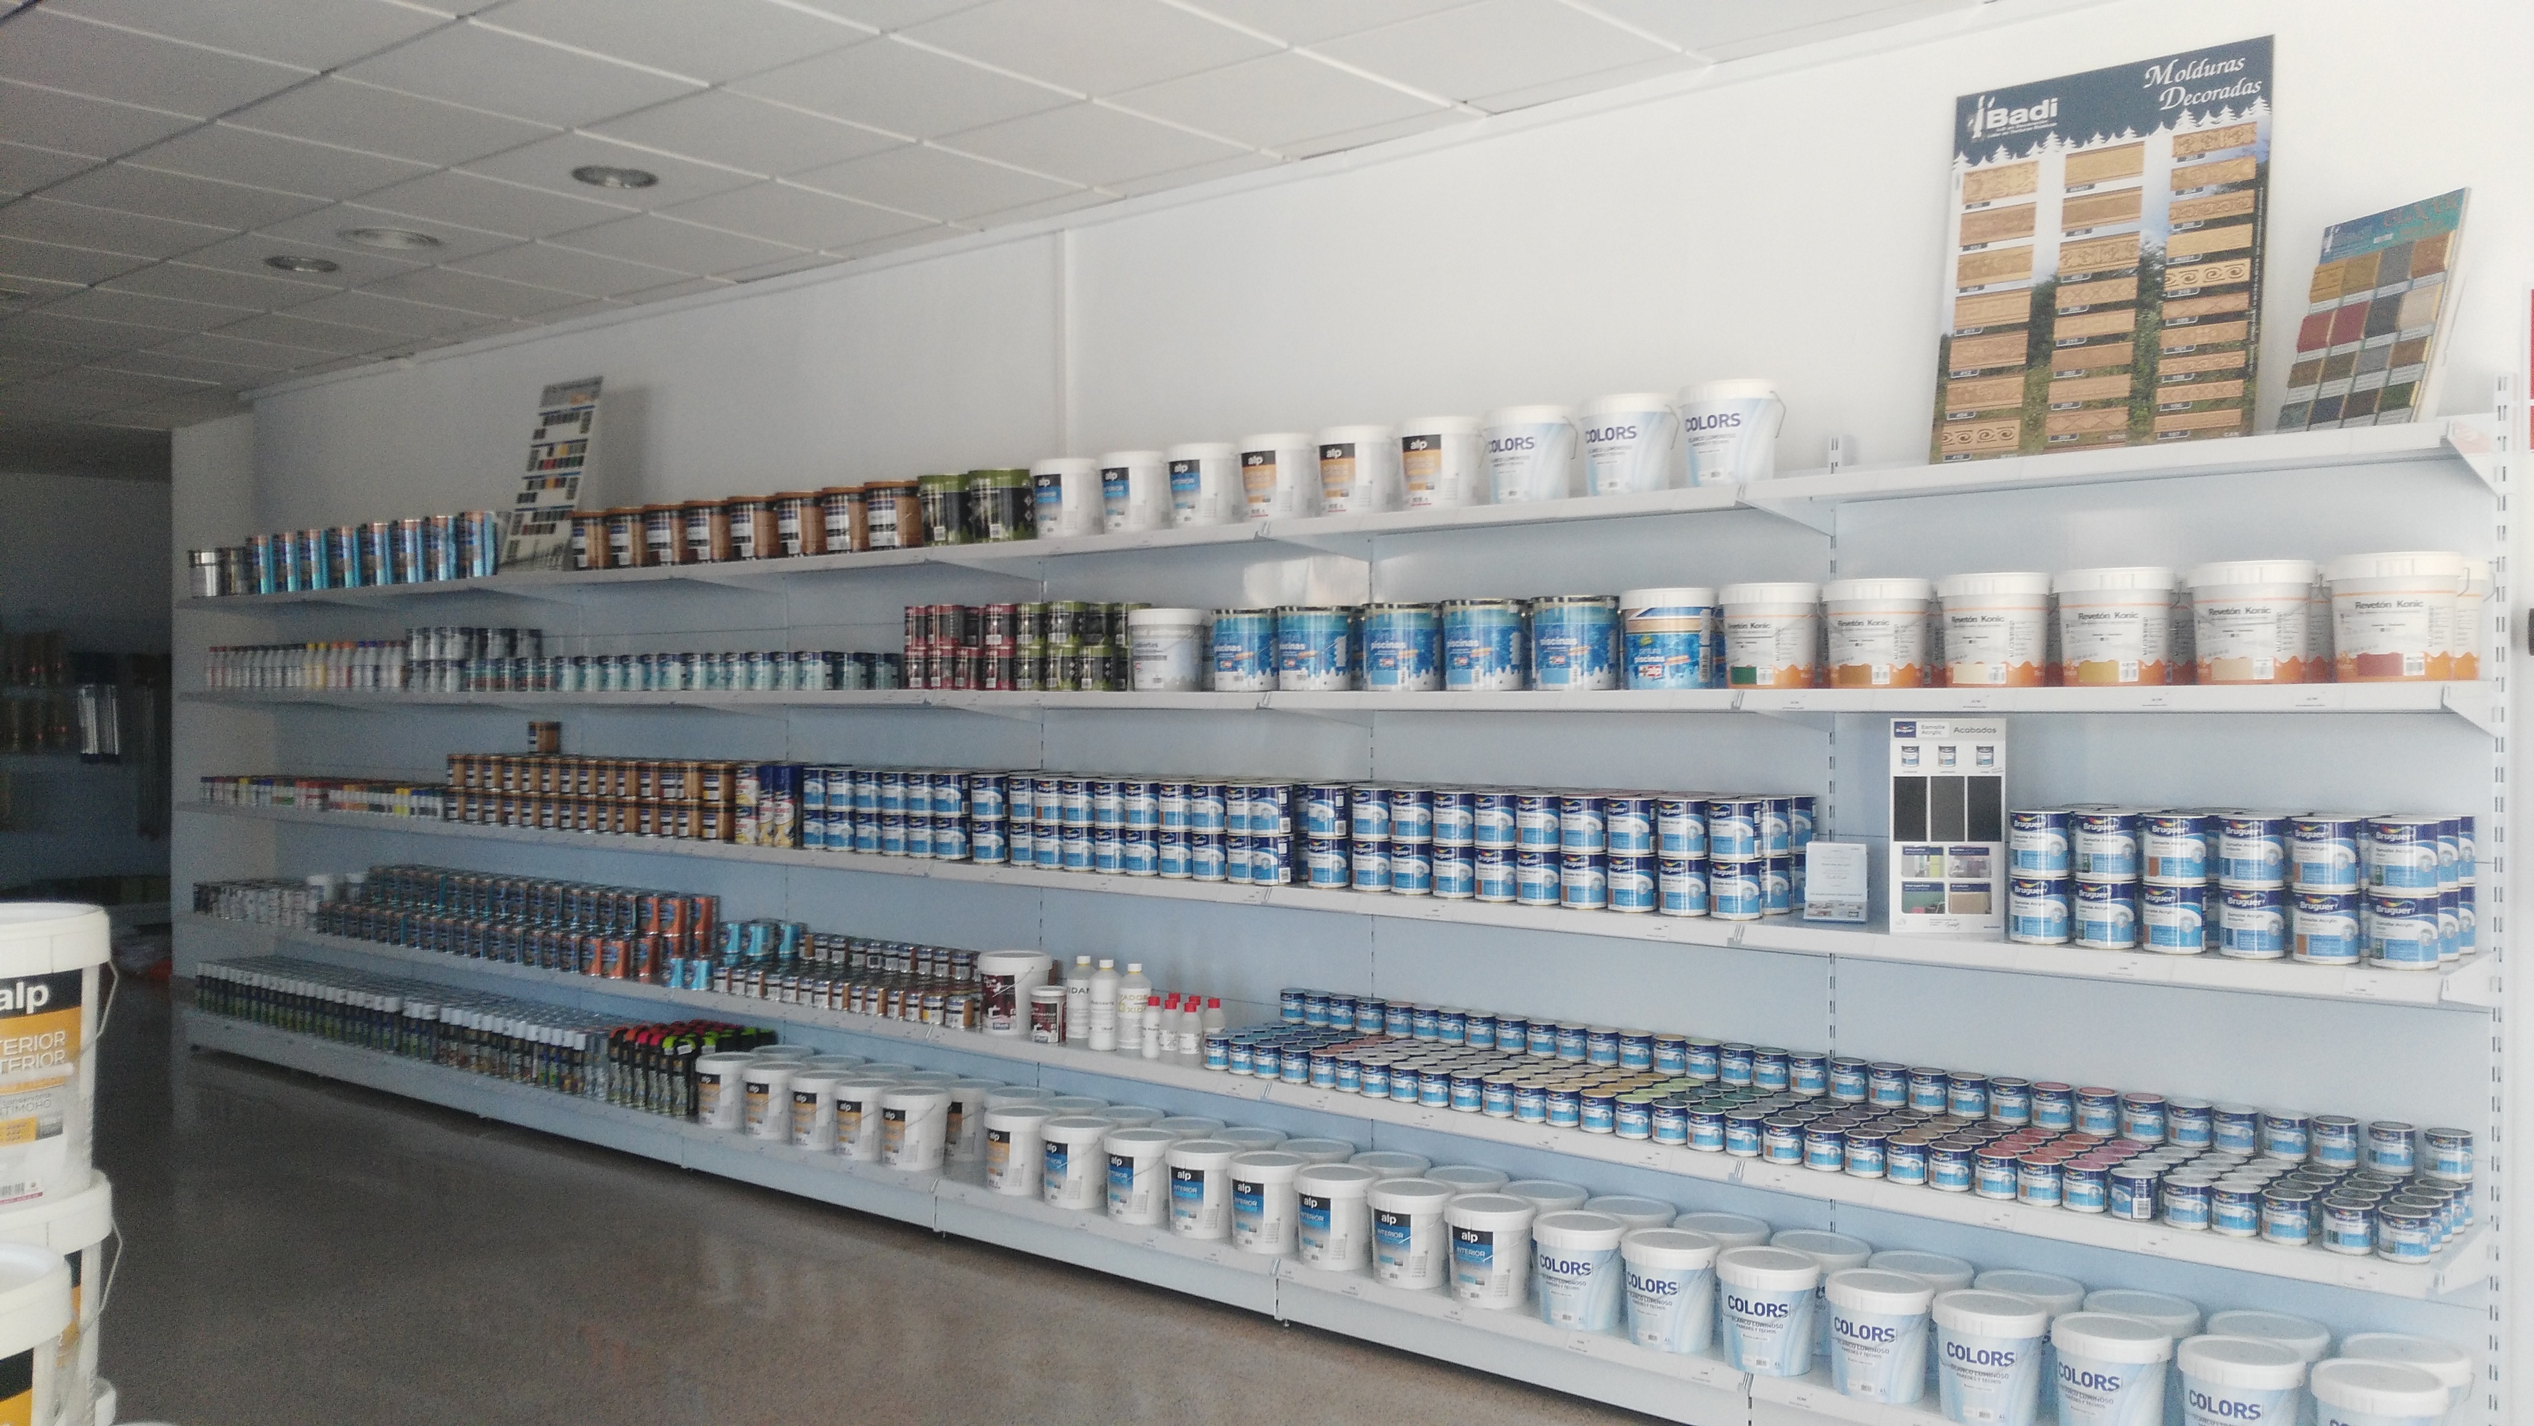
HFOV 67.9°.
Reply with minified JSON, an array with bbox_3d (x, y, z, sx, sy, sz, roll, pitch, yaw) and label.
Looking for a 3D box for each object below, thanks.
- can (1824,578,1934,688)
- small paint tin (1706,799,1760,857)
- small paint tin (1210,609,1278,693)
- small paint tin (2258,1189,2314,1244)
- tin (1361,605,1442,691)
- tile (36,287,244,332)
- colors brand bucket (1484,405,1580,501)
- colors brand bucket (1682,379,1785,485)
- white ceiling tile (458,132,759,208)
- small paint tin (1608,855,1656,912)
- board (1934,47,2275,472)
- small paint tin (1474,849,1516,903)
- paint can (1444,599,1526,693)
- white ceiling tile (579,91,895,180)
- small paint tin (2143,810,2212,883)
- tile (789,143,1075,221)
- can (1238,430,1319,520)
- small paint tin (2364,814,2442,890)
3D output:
[{"bbox_3d":[1.192,-0.152,3.680,0.200,0.209,0.200,1,1,36],"label":"can"},{"bbox_3d":[0.939,0.234,3.770,0.100,0.117,0.100,0,1,0],"label":"small paint tin"},{"bbox_3d":[-0.042,-0.150,4.632,0.183,0.196,0.183,0,1,0],"label":"small paint tin"},{"bbox_3d":[1.741,0.859,3.208,0.073,0.078,0.073,1,1,38],"label":"small paint tin"},{"bbox_3d":[0.318,-0.151,4.362,0.184,0.198,0.184,0,1,0],"label":"tin"},{"bbox_3d":[-4.080,-1.482,6.900,0.600,0.018,0.600,1,1,39],"label":"tile"},{"bbox_3d":[0.588,-0.578,4.198,0.200,0.217,0.200,0,1,0],"label":"colors brand bucket"},{"bbox_3d":[0.948,-0.559,3.852,0.202,0.207,0.202,0,1,0],"label":"colors brand bucket"},{"bbox_3d":[-1.758,-1.454,5.060,0.600,0.018,0.600,1,1,39],"label":"white ceiling tile"},{"bbox_3d":[0.757,0.352,3.899,0.102,0.117,0.102,0,1,0],"label":"small paint tin"},{"bbox_3d":[1.579,-0.859,3.580,0.575,0.790,0.020,1,-11,39],"label":"board"},{"bbox_3d":[0.513,0.364,4.204,0.100,0.119,0.100,0,1,0],"label":"small paint tin"},{"bbox_3d":[0.487,-0.147,4.208,0.183,0.196,0.183,0,1,0],"label":"paint can"},{"bbox_3d":[-1.306,-1.468,4.756,0.595,0.020,0.597,0,2,38],"label":"white ceiling tile"},{"bbox_3d":[1.606,0.235,3.328,0.099,0.113,0.099,1,2,38],"label":"small paint tin"},{"bbox_3d":[-0.913,-1.446,5.137,0.595,0.020,0.595,1,2,38],"label":"tile"},{"bbox_3d":[0.025,-0.561,4.579,0.184,0.201,0.184,0,1,0],"label":"can"},{"bbox_3d":[1.876,0.233,3.101,0.098,0.120,0.098,1,1,38],"label":"small paint tin"}]

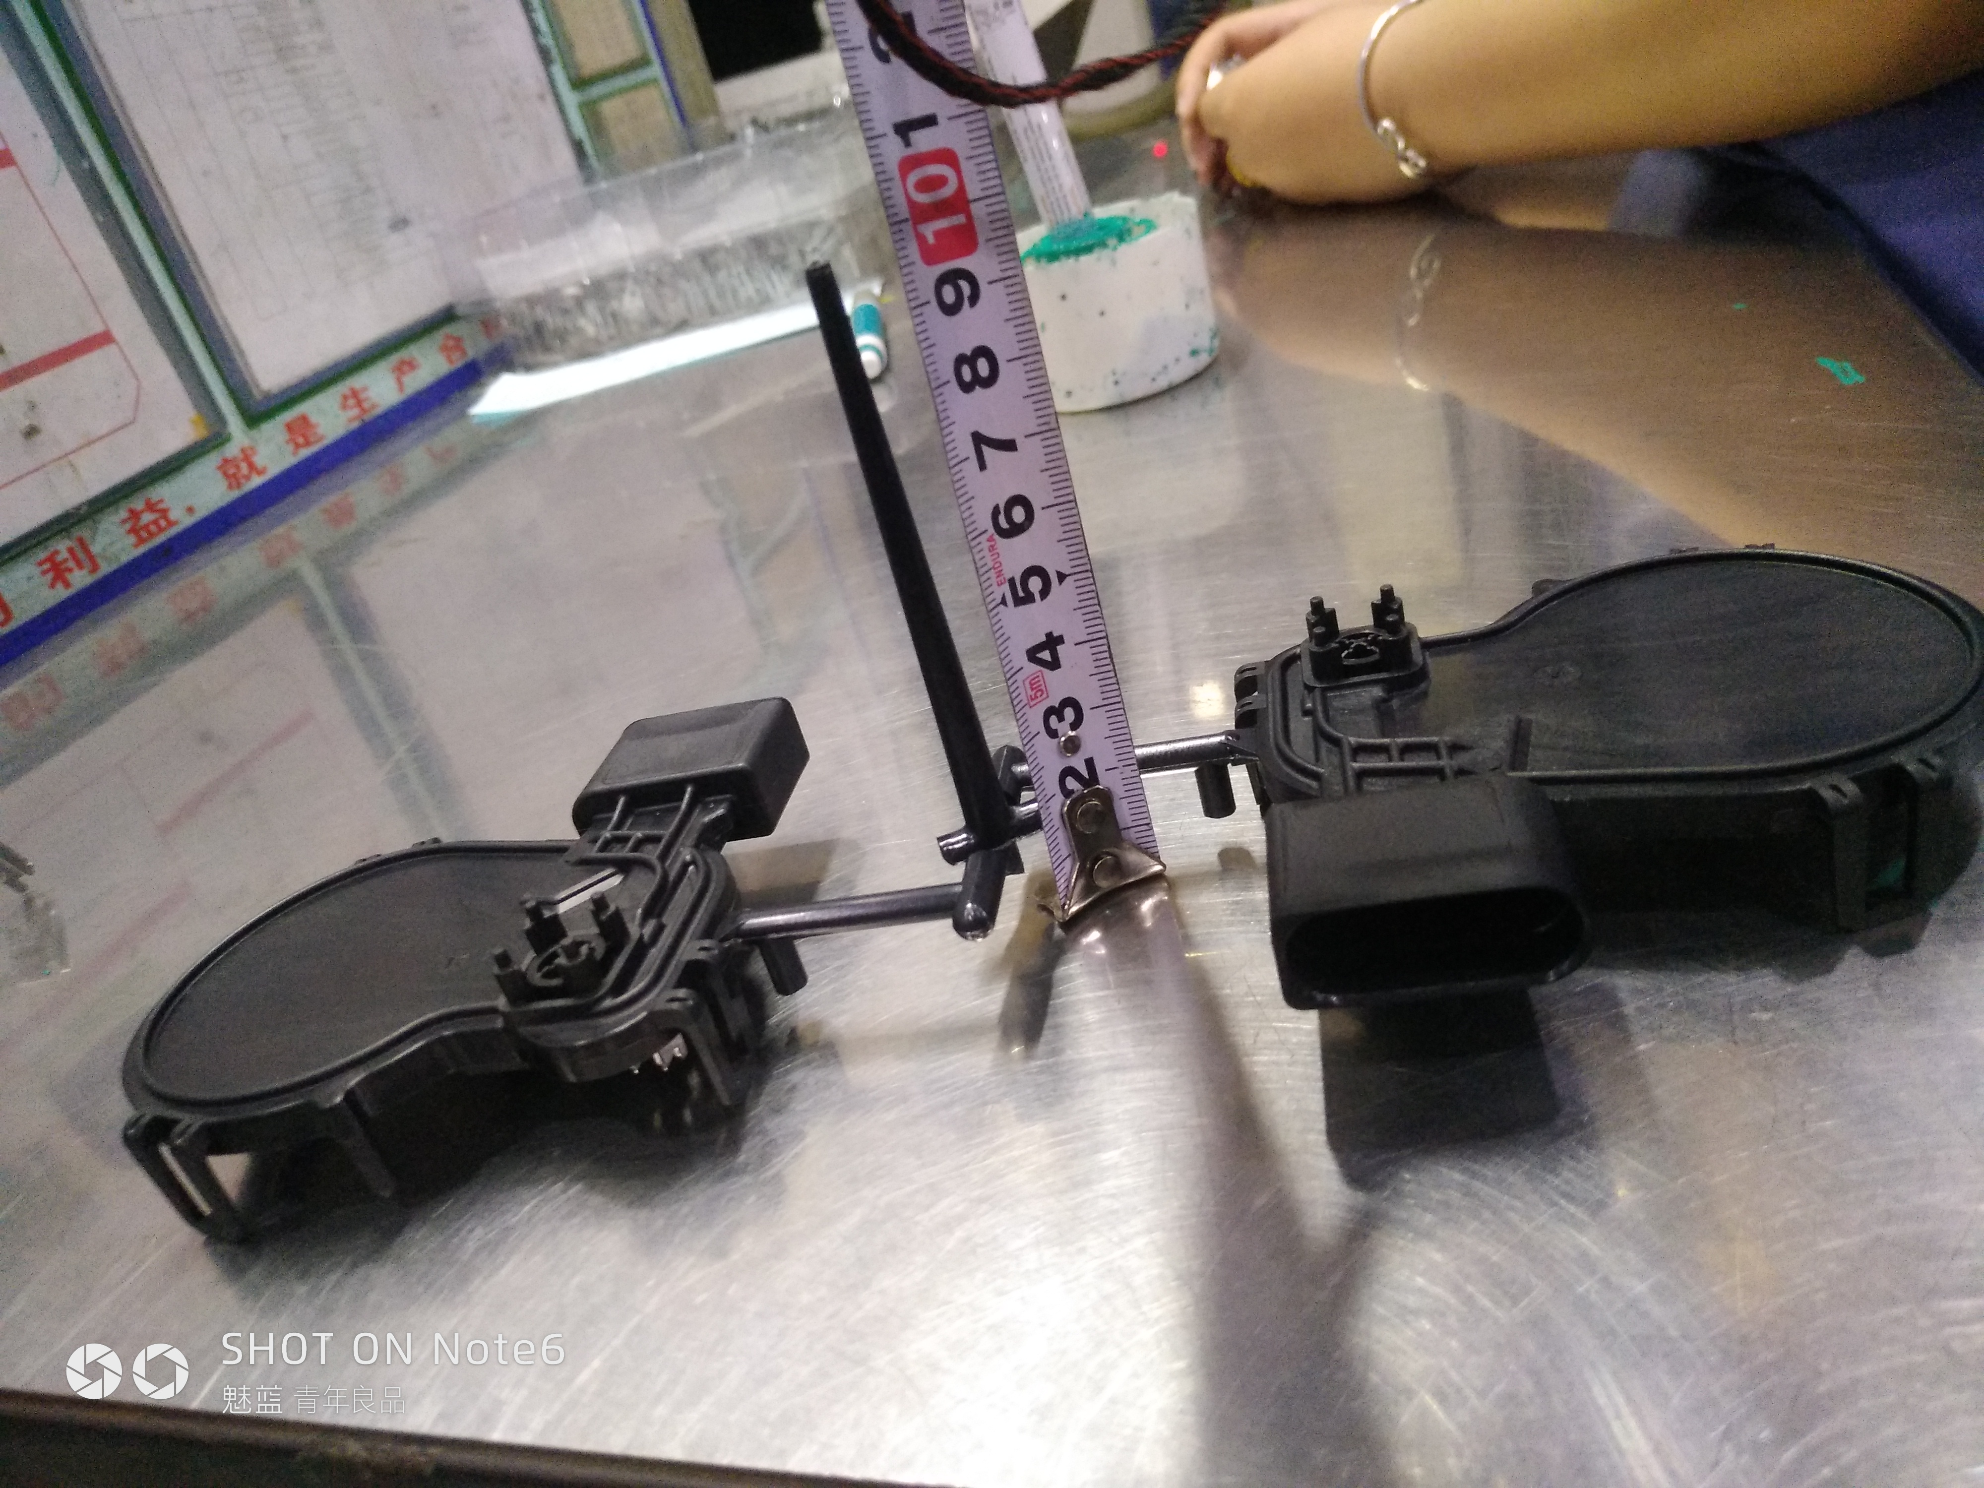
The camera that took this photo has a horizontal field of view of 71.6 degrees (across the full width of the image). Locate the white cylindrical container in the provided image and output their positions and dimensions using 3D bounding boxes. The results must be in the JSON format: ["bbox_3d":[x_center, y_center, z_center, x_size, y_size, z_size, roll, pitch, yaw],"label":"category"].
[{"bbox_3d":[0.033,-0.149,0.465,0.076,0.047,0.076,-14,26,7],"label":"white cylindrical container"}]

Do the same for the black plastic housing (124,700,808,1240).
[{"bbox_3d":[-0.081,0.028,0.226,0.104,0.029,0.100,-12,26,10],"label":"black plastic housing"}]

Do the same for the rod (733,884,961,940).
[{"bbox_3d":[-0.022,0.025,0.202,0.037,0.005,0.005,-8,27,18],"label":"rod"}]

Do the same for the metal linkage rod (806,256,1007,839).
[{"bbox_3d":[-0.011,-0.023,0.193,0.006,0.085,0.006,-16,23,-1],"label":"metal linkage rod"}]

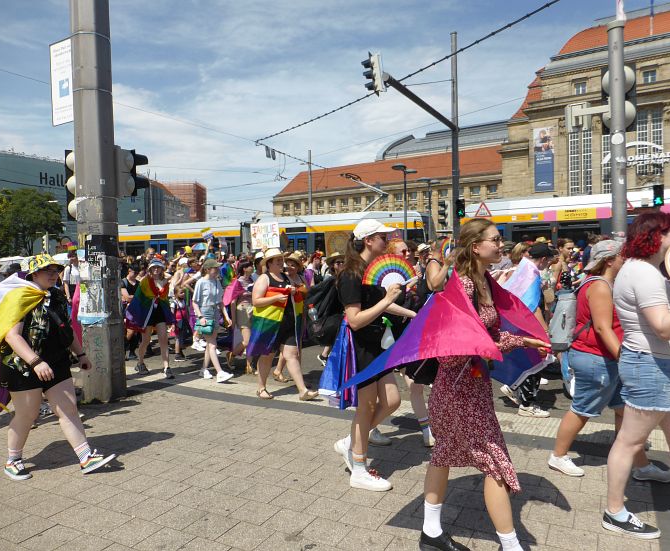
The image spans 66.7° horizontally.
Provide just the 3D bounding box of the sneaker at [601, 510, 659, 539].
[{"bbox_3d":[1.614,1.327,2.781,0.275,0.100,0.100,0,2,31],"label":"sneaker"}]

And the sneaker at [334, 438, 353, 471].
[{"bbox_3d":[0.099,1.276,3.600,0.115,0.280,0.100,-43,-15,19],"label":"sneaker"}]

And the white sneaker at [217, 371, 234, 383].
[{"bbox_3d":[-1.366,1.266,6.350,0.260,0.120,0.095,-24,-4,15],"label":"white sneaker"}]

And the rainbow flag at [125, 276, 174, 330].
[{"bbox_3d":[-2.514,0.380,6.900,0.680,0.720,0.400,-2,1,-14],"label":"rainbow flag"}]

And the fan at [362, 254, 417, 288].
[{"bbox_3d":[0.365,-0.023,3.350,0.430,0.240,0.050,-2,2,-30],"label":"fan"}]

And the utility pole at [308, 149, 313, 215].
[{"bbox_3d":[-1.496,-3.644,32.120,0.220,8.680,0.220,0,2,30],"label":"utility pole"}]

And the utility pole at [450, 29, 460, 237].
[{"bbox_3d":[3.635,-3.143,15.282,0.200,8.282,0.200,0,2,30],"label":"utility pole"}]

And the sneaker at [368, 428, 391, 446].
[{"bbox_3d":[0.349,1.314,4.130,0.260,0.110,0.100,-1,2,15],"label":"sneaker"}]

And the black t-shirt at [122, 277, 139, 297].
[{"bbox_3d":[-3.222,0.334,8.100,0.440,0.600,0.260,-3,2,-38],"label":"black t-shirt"}]

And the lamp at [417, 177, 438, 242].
[{"bbox_3d":[4.231,-1.758,22.564,0.350,5.150,1.300,0,2,35],"label":"lamp"}]

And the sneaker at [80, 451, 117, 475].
[{"bbox_3d":[-1.783,1.403,3.830,0.270,0.105,0.100,-30,-1,5],"label":"sneaker"}]

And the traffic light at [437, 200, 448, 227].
[{"bbox_3d":[3.125,-1.802,14.800,0.360,0.760,0.260,-1,2,26],"label":"traffic light"}]

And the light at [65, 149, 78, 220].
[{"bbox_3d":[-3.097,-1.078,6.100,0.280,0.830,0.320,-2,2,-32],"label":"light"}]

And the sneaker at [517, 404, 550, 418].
[{"bbox_3d":[1.973,1.324,5.049,0.280,0.110,0.100,0,2,30],"label":"sneaker"}]

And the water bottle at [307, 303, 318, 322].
[{"bbox_3d":[-0.139,0.306,3.500,0.066,0.225,0.066,-11,2,22],"label":"water bottle"}]

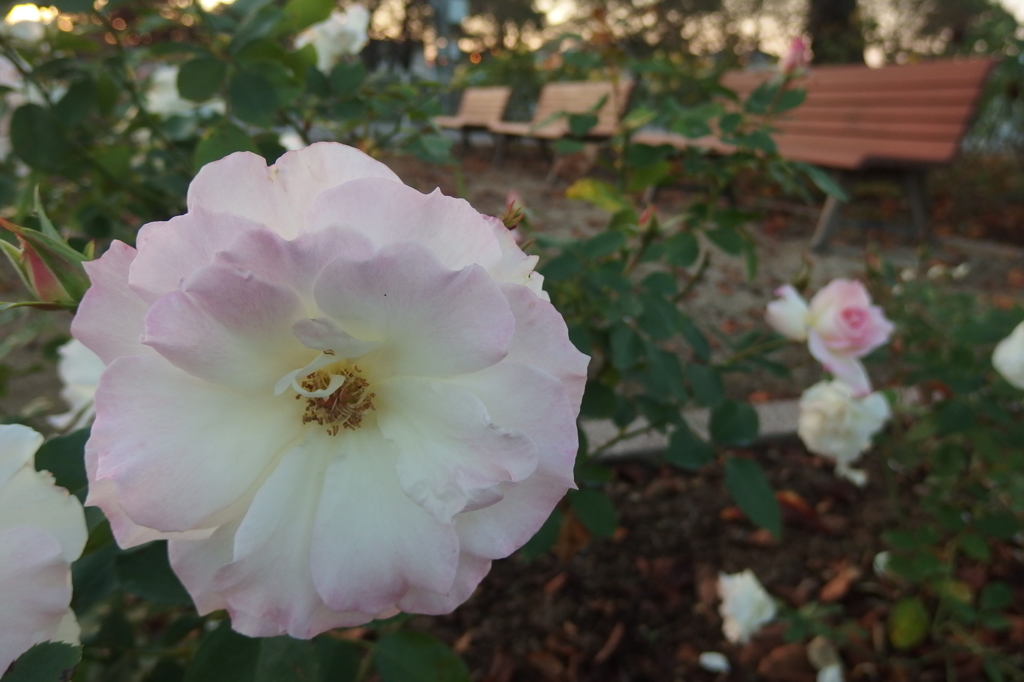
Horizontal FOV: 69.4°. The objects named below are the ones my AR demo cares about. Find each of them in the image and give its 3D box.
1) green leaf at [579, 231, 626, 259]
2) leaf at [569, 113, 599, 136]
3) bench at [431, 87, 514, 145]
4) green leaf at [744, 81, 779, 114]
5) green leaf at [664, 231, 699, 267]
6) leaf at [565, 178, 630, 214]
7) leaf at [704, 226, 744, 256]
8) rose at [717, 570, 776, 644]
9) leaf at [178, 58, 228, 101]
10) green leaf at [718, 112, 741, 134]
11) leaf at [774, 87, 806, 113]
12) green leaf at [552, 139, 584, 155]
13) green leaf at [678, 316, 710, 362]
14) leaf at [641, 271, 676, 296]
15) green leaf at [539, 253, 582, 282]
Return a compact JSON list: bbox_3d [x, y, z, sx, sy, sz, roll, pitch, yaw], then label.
[{"bbox_3d":[0.067,-0.072,0.550,0.034,0.015,0.026,2,18,7],"label":"green leaf"},{"bbox_3d":[0.062,-0.188,0.640,0.025,0.019,0.018,2,18,5],"label":"leaf"},{"bbox_3d":[-0.568,-2.769,9.338,0.629,0.785,2.025,-6,19,-15],"label":"bench"},{"bbox_3d":[0.212,-0.207,0.630,0.025,0.027,0.020,6,19,17],"label":"green leaf"},{"bbox_3d":[0.108,-0.059,0.470,0.022,0.023,0.012,3,19,13],"label":"green leaf"},{"bbox_3d":[0.065,-0.110,0.560,0.048,0.023,0.028,2,18,6],"label":"leaf"},{"bbox_3d":[0.164,-0.077,0.570,0.028,0.018,0.024,5,19,15],"label":"leaf"},{"bbox_3d":[0.287,0.322,0.900,0.059,0.050,0.060,7,19,20],"label":"rose"},{"bbox_3d":[-0.196,-0.166,0.470,0.032,0.028,0.014,-8,19,-20],"label":"leaf"},{"bbox_3d":[0.145,-0.144,0.490,0.016,0.015,0.010,4,19,15],"label":"green leaf"},{"bbox_3d":[0.237,-0.206,0.630,0.023,0.021,0.020,6,19,19],"label":"leaf"},{"bbox_3d":[0.049,-0.169,0.640,0.027,0.012,0.024,1,18,4],"label":"green leaf"},{"bbox_3d":[0.116,-0.001,0.470,0.020,0.029,0.014,3,19,14],"label":"green leaf"},{"bbox_3d":[0.093,-0.037,0.470,0.023,0.017,0.013,2,19,11],"label":"leaf"},{"bbox_3d":[0.031,-0.047,0.470,0.028,0.019,0.014,0,18,4],"label":"green leaf"}]

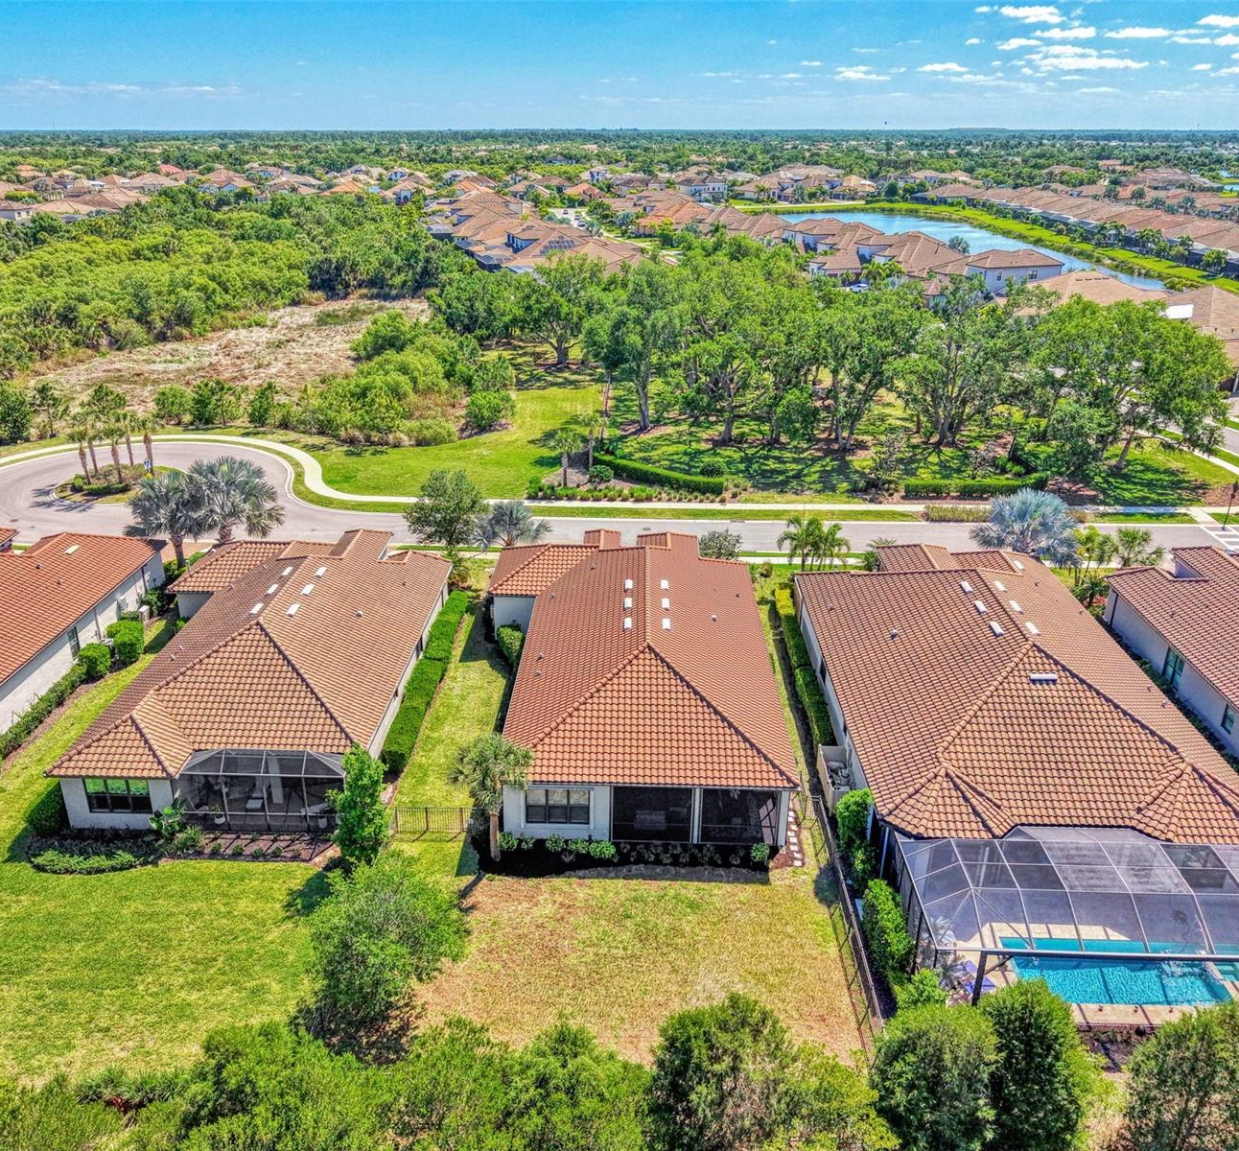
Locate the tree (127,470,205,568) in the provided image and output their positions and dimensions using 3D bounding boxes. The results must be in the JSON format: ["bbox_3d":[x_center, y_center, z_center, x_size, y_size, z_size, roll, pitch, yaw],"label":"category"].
[{"bbox_3d":[-32.136,-3.890,76.199,5.700,7.200,5.700,0,23,0],"label":"tree"}]

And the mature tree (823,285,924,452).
[{"bbox_3d":[23.500,-19.463,101.150,9.600,15.200,9.600,0,23,0],"label":"mature tree"}]

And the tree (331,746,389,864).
[{"bbox_3d":[-11.066,9.746,45.396,2.450,5.800,2.450,0,23,0],"label":"tree"}]

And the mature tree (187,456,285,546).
[{"bbox_3d":[-28.110,-4.709,77.382,6.900,7.800,6.900,0,23,0],"label":"mature tree"}]

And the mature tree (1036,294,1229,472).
[{"bbox_3d":[46.544,-17.087,97.138,17.600,15.400,16.500,0,23,0],"label":"mature tree"}]

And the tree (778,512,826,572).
[{"bbox_3d":[12.753,-2.106,74.563,3.310,4.480,3.310,0,23,0],"label":"tree"}]

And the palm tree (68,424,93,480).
[{"bbox_3d":[-48.041,-10.905,95.315,2.100,5.400,2.100,0,23,0],"label":"palm tree"}]

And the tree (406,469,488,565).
[{"bbox_3d":[-12.300,-4.195,75.239,5.600,7.100,5.600,0,23,0],"label":"tree"}]

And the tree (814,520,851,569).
[{"bbox_3d":[14.879,-1.931,75.663,2.800,4.000,2.800,0,23,0],"label":"tree"}]

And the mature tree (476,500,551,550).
[{"bbox_3d":[-7.588,-2.961,76.400,5.480,4.630,5.480,0,23,0],"label":"mature tree"}]

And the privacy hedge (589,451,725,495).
[{"bbox_3d":[3.200,-8.790,93.808,13.500,1.200,2.200,15,27,31],"label":"privacy hedge"}]

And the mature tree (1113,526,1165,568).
[{"bbox_3d":[35.300,-1.434,72.277,3.700,4.300,3.700,0,23,0],"label":"mature tree"}]

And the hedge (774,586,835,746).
[{"bbox_3d":[10.650,5.198,61.785,1.200,1.550,20.000,1,23,2],"label":"hedge"}]

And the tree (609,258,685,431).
[{"bbox_3d":[2.784,-23.363,108.560,7.640,17.310,7.640,0,23,0],"label":"tree"}]

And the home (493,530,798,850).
[{"bbox_3d":[-0.018,3.432,57.455,15.800,6.800,27.500,0,23,1],"label":"home"}]

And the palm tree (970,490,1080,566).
[{"bbox_3d":[27.899,-2.680,73.613,7.140,6.270,7.140,0,23,0],"label":"palm tree"}]

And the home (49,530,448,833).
[{"bbox_3d":[-19.209,3.303,57.890,16.200,6.700,26.400,0,23,1],"label":"home"}]

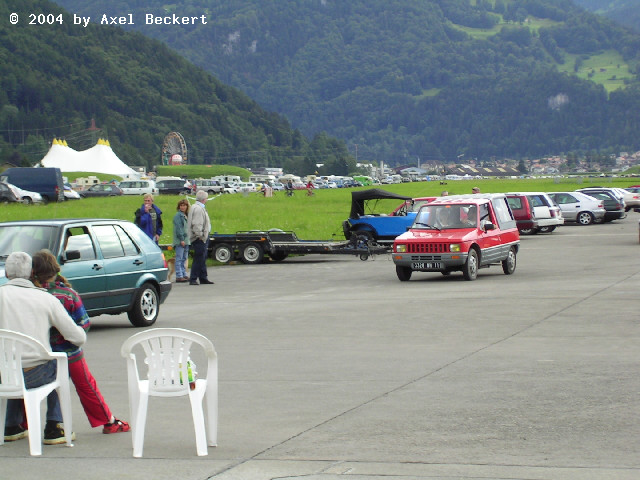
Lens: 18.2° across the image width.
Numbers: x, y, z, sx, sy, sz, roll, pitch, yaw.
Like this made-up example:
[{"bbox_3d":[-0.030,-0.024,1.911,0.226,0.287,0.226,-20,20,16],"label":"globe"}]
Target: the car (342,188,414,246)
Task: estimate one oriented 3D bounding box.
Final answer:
[{"bbox_3d":[2.320,-0.580,55.500,3.400,1.680,1.520,0,2,0],"label":"car"}]

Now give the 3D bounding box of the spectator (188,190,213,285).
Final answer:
[{"bbox_3d":[-2.178,-0.040,36.400,0.420,1.740,0.500,-1,2,-23],"label":"spectator"}]

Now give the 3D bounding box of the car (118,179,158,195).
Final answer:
[{"bbox_3d":[-18.700,-5.180,203.000,4.450,1.730,1.800,0,2,15],"label":"car"}]

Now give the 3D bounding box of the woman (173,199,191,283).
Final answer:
[{"bbox_3d":[-2.560,0.020,37.200,0.340,1.550,0.450,0,2,18],"label":"woman"}]

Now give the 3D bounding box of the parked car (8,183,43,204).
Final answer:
[{"bbox_3d":[-20.650,-3.050,133.000,4.050,1.420,1.670,0,2,10],"label":"parked car"}]

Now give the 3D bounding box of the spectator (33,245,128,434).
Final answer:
[{"bbox_3d":[-1.610,0.685,13.400,0.600,1.260,0.550,0,2,0],"label":"spectator"}]

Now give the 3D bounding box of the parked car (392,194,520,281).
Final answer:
[{"bbox_3d":[2.630,-0.085,37.900,1.530,1.570,3.500,0,2,21],"label":"parked car"}]

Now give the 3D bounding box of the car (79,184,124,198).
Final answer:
[{"bbox_3d":[-21.300,-4.690,193.000,4.250,1.390,1.680,0,2,8],"label":"car"}]

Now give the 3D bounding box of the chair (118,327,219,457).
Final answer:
[{"bbox_3d":[-0.967,0.958,12.870,0.590,0.810,0.550,0,2,-3],"label":"chair"}]

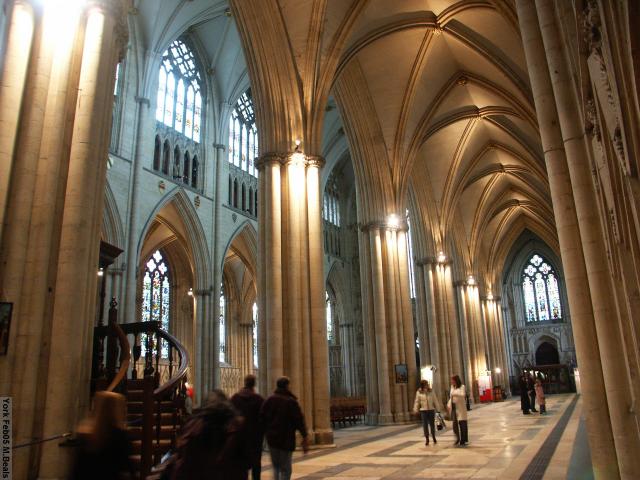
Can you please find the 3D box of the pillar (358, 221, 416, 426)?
[{"bbox_3d":[2.846,3.358,21.719,2.050,8.000,2.050,-9,-17,26],"label":"pillar"}]

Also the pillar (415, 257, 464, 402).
[{"bbox_3d":[6.523,5.147,28.732,2.050,7.800,2.050,-9,-17,26],"label":"pillar"}]

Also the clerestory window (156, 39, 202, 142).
[{"bbox_3d":[-9.986,-11.136,37.594,0.400,7.260,4.820,-9,-17,26],"label":"clerestory window"}]

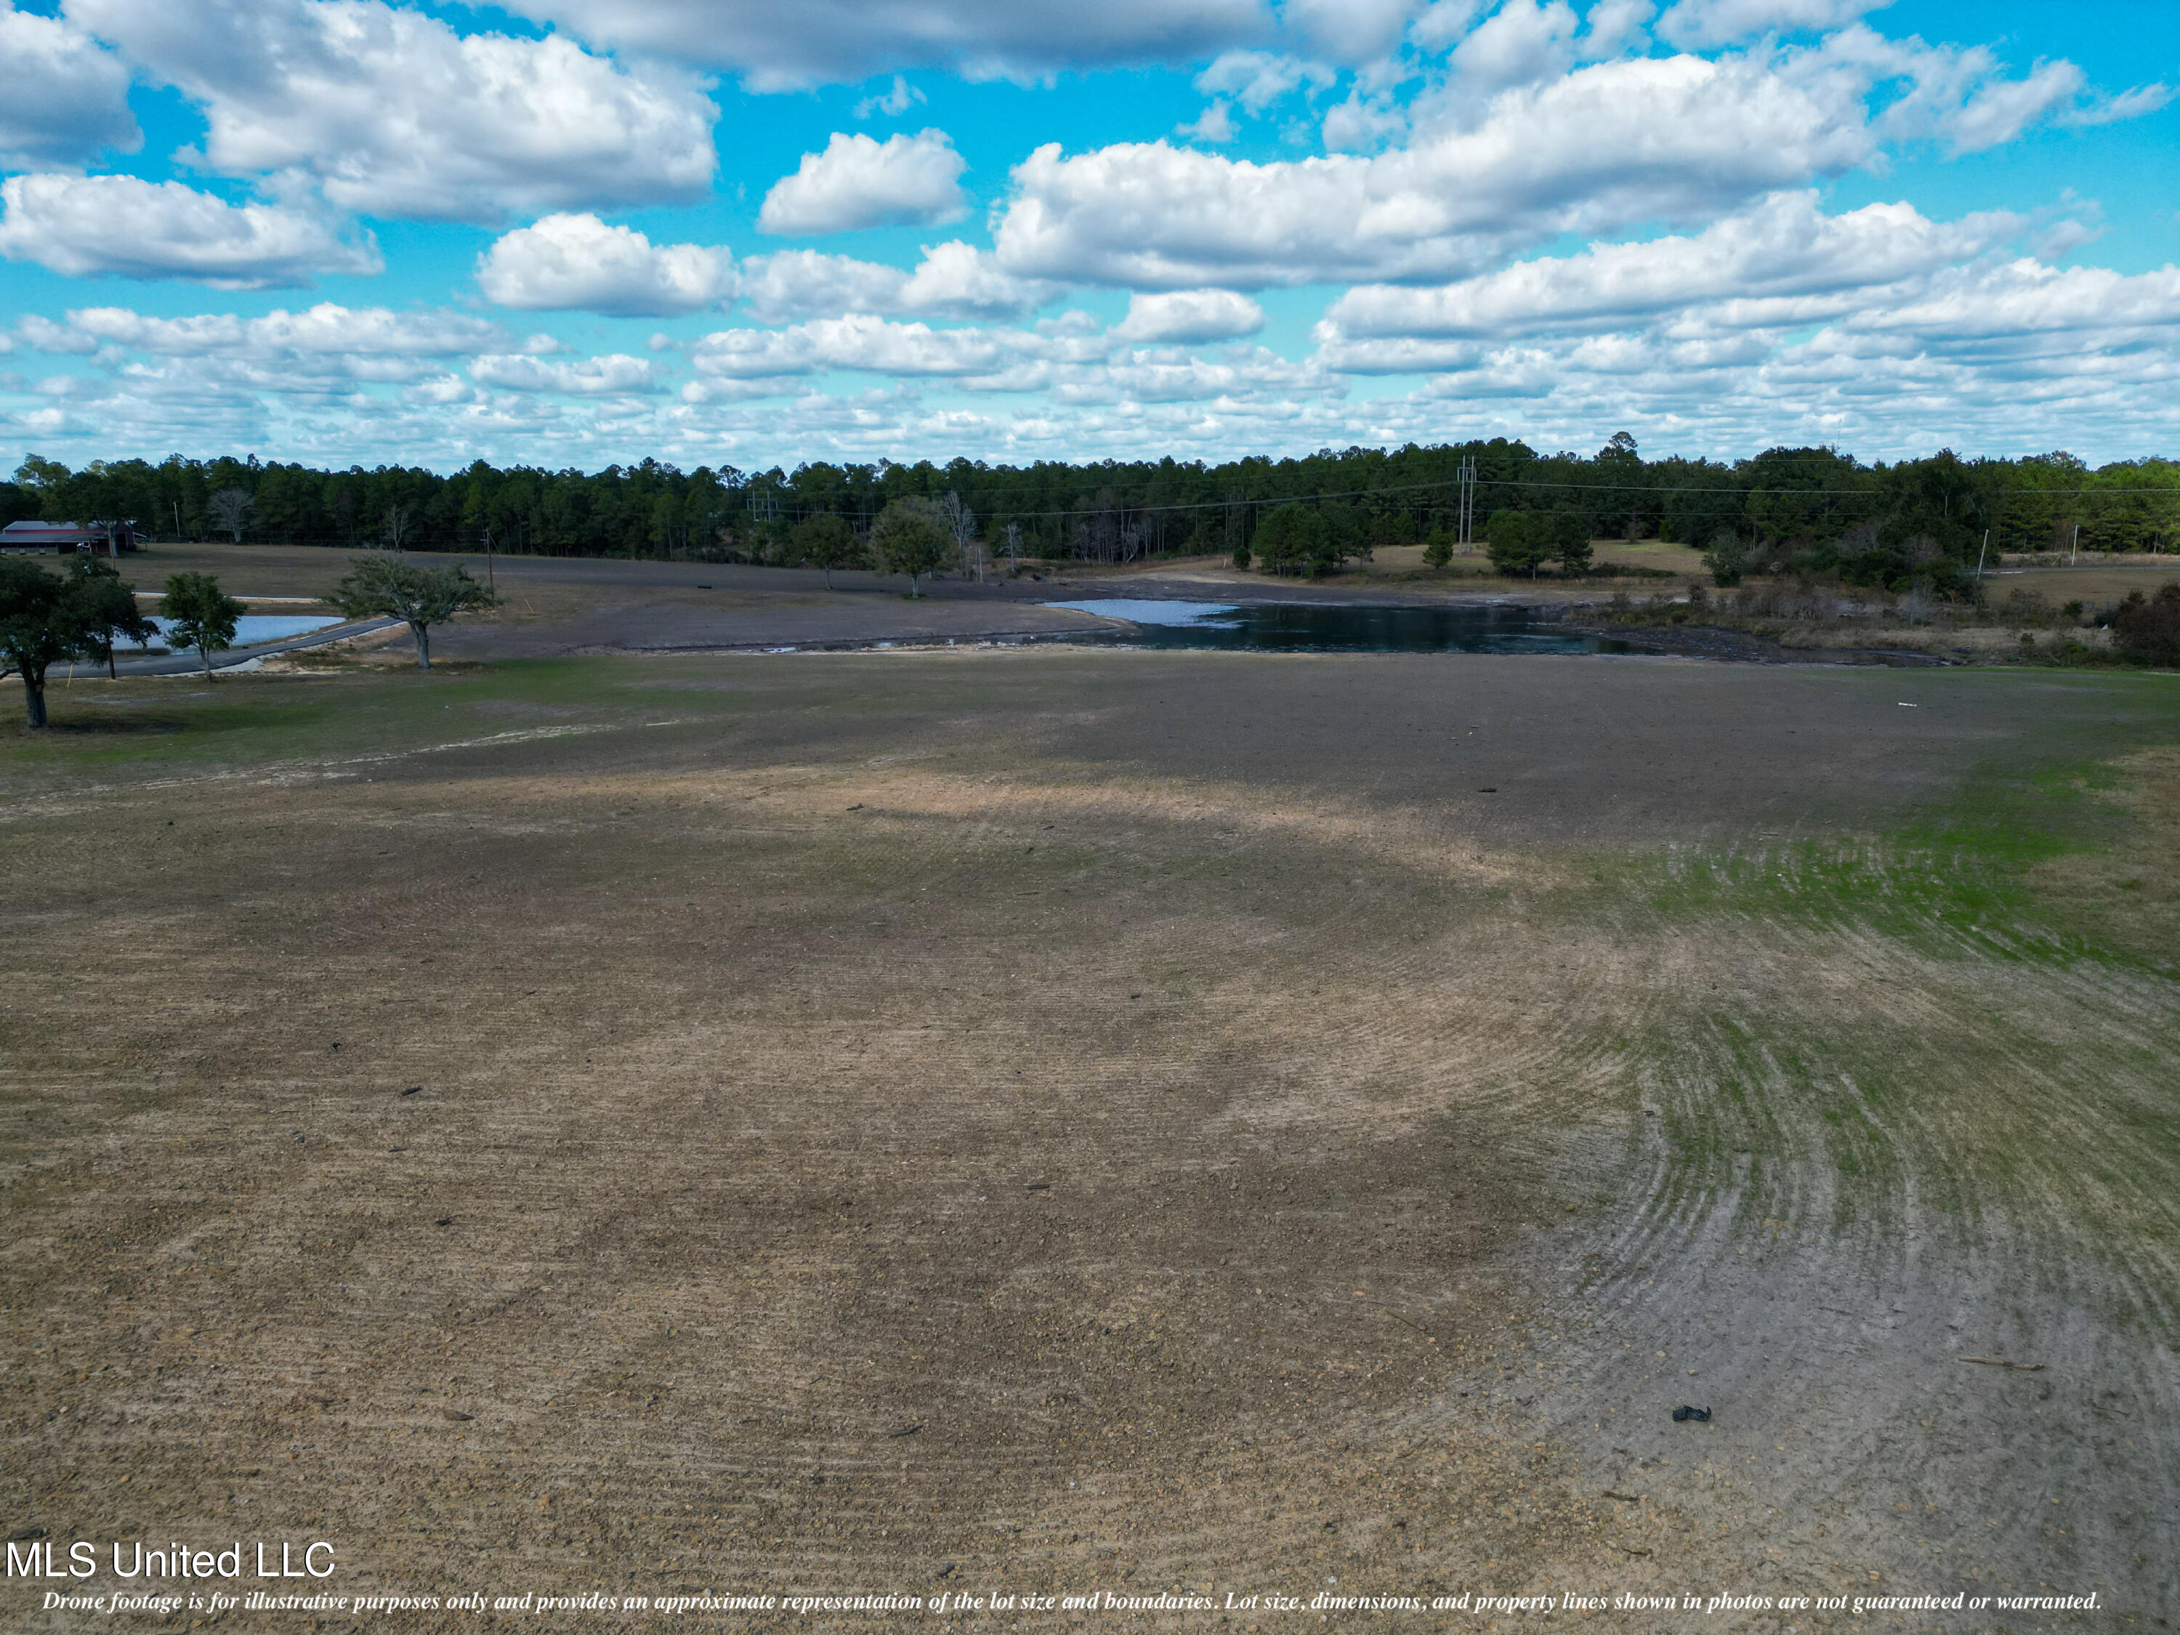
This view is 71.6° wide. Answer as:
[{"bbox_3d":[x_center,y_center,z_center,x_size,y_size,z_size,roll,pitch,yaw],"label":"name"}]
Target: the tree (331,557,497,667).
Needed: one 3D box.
[{"bbox_3d":[-48.000,-14.570,107.720,10.750,7.980,9.670,-5,13,-23],"label":"tree"}]

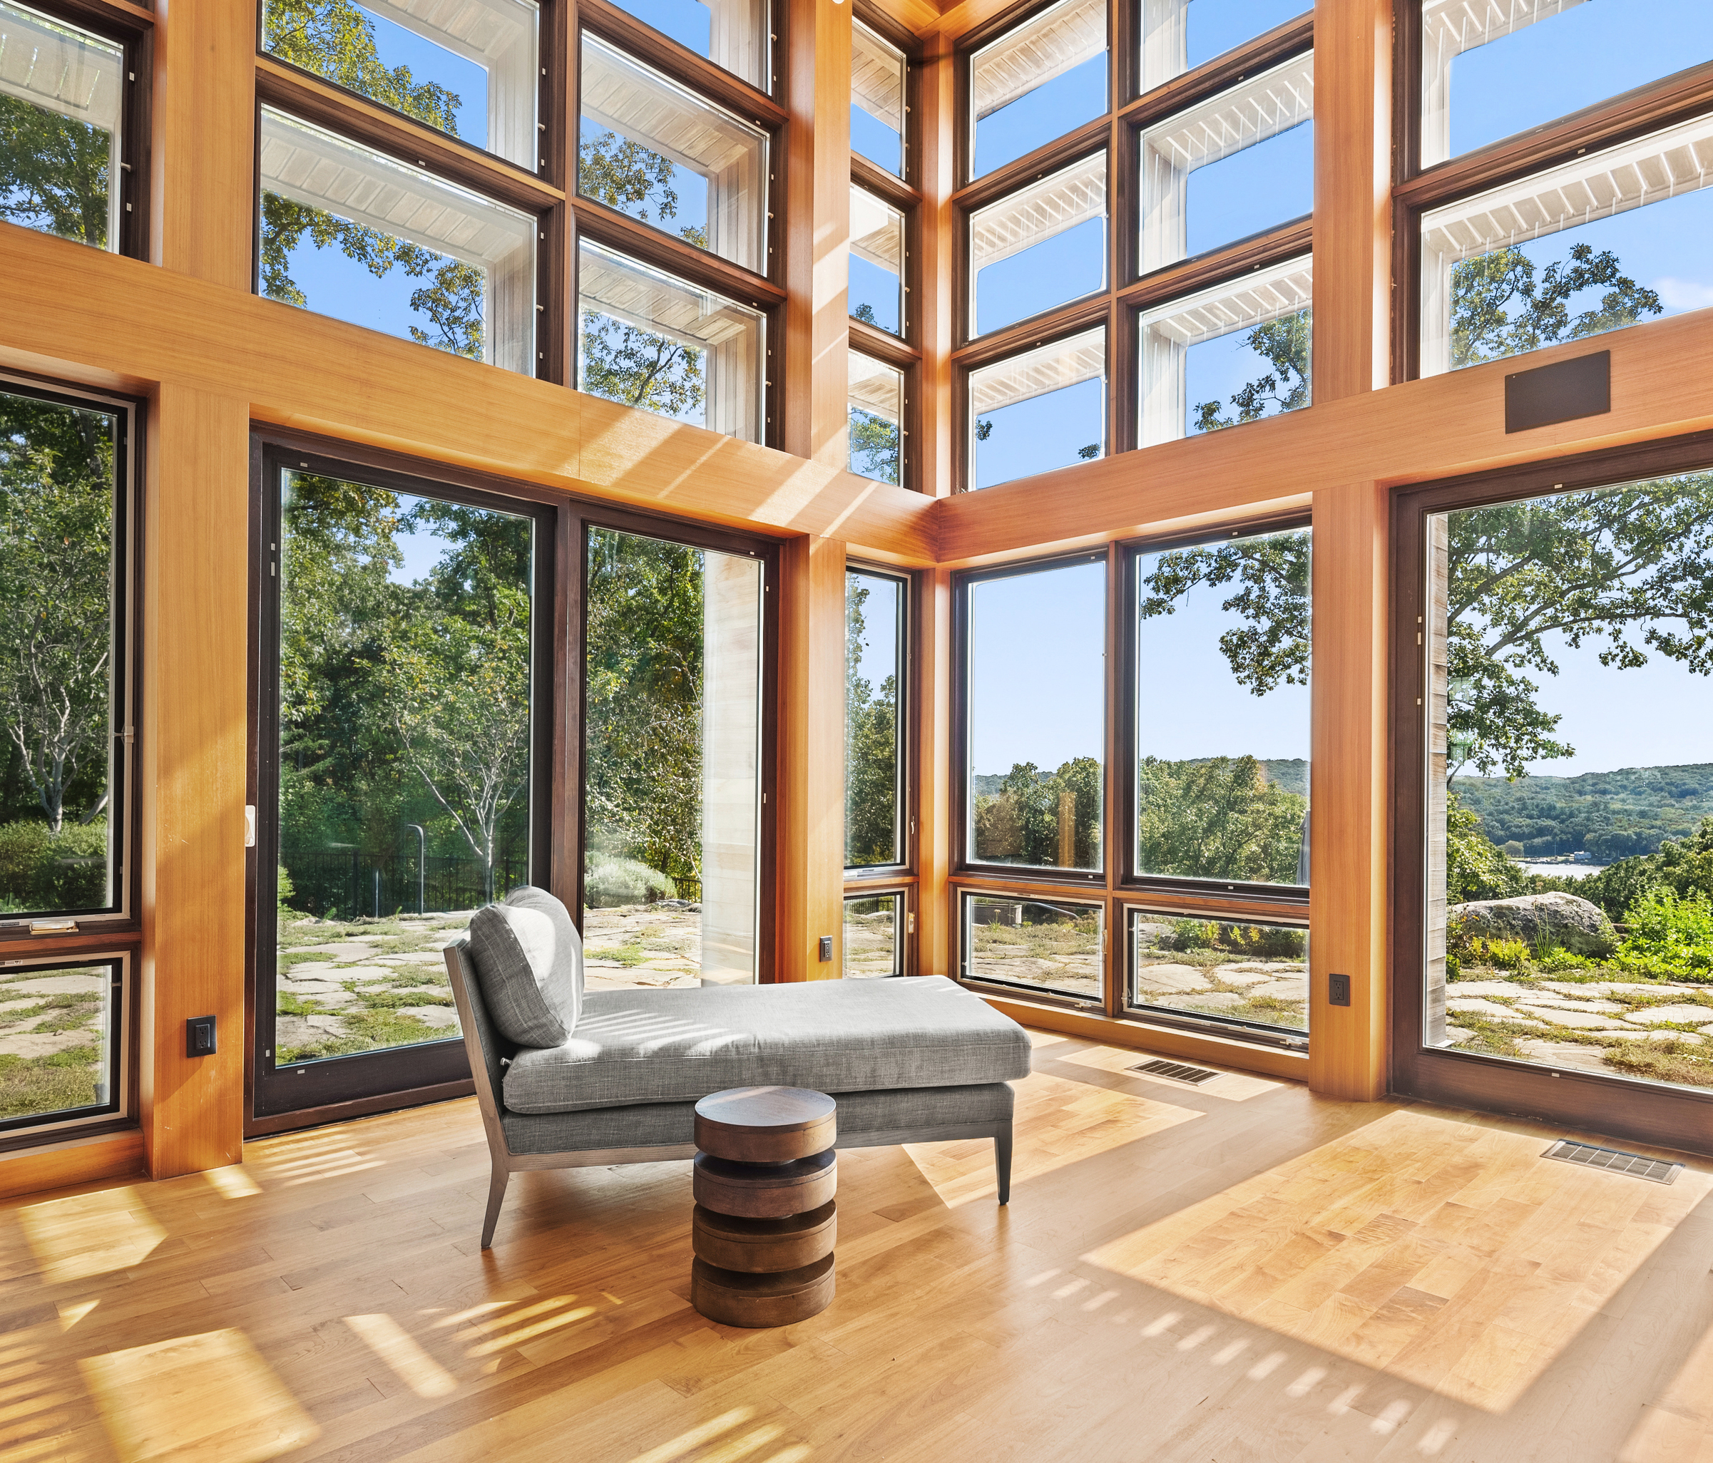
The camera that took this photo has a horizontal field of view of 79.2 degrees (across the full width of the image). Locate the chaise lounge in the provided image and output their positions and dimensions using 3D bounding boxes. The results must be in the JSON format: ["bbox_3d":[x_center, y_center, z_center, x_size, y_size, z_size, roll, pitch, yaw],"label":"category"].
[{"bbox_3d":[-0.352,0.891,3.106,1.555,0.820,0.800,1,-2,-12],"label":"chaise lounge"}]

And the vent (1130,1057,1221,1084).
[{"bbox_3d":[1.277,1.351,4.126,0.250,0.015,0.305,3,-3,-45],"label":"vent"}]

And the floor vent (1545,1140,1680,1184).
[{"bbox_3d":[2.448,1.391,3.347,0.347,0.020,0.255,-1,-2,45],"label":"floor vent"}]

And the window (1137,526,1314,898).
[{"bbox_3d":[1.563,-0.088,4.432,0.080,1.515,0.850,3,-3,-45],"label":"window"}]

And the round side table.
[{"bbox_3d":[-0.205,1.058,2.330,0.322,0.430,0.322,1,-2,0],"label":"round side table"}]

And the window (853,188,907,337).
[{"bbox_3d":[0.070,-2.483,5.464,0.090,0.697,0.566,-1,-2,45],"label":"window"}]

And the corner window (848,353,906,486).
[{"bbox_3d":[0.089,-1.592,5.316,0.490,0.660,0.080,3,-3,-45],"label":"corner window"}]

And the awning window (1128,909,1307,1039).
[{"bbox_3d":[1.607,1.060,4.605,0.899,0.495,0.090,-1,-2,45],"label":"awning window"}]

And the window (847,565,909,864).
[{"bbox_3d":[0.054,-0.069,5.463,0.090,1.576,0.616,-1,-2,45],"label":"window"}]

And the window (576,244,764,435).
[{"bbox_3d":[-0.770,-1.633,4.464,1.010,0.700,0.080,3,-3,-45],"label":"window"}]

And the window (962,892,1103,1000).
[{"bbox_3d":[0.856,1.044,5.090,0.080,0.450,0.845,3,-3,-45],"label":"window"}]

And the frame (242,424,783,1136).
[{"bbox_3d":[-1.206,0.220,4.255,0.130,2.358,2.348,-1,-2,45],"label":"frame"}]

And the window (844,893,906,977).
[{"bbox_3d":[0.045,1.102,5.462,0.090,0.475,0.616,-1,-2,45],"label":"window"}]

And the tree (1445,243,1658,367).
[{"bbox_3d":[7.147,-2.085,13.000,8.200,8.200,7.500,1,-2,0],"label":"tree"}]

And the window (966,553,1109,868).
[{"bbox_3d":[0.902,-0.065,5.274,0.889,1.500,0.090,-1,-2,45],"label":"window"}]

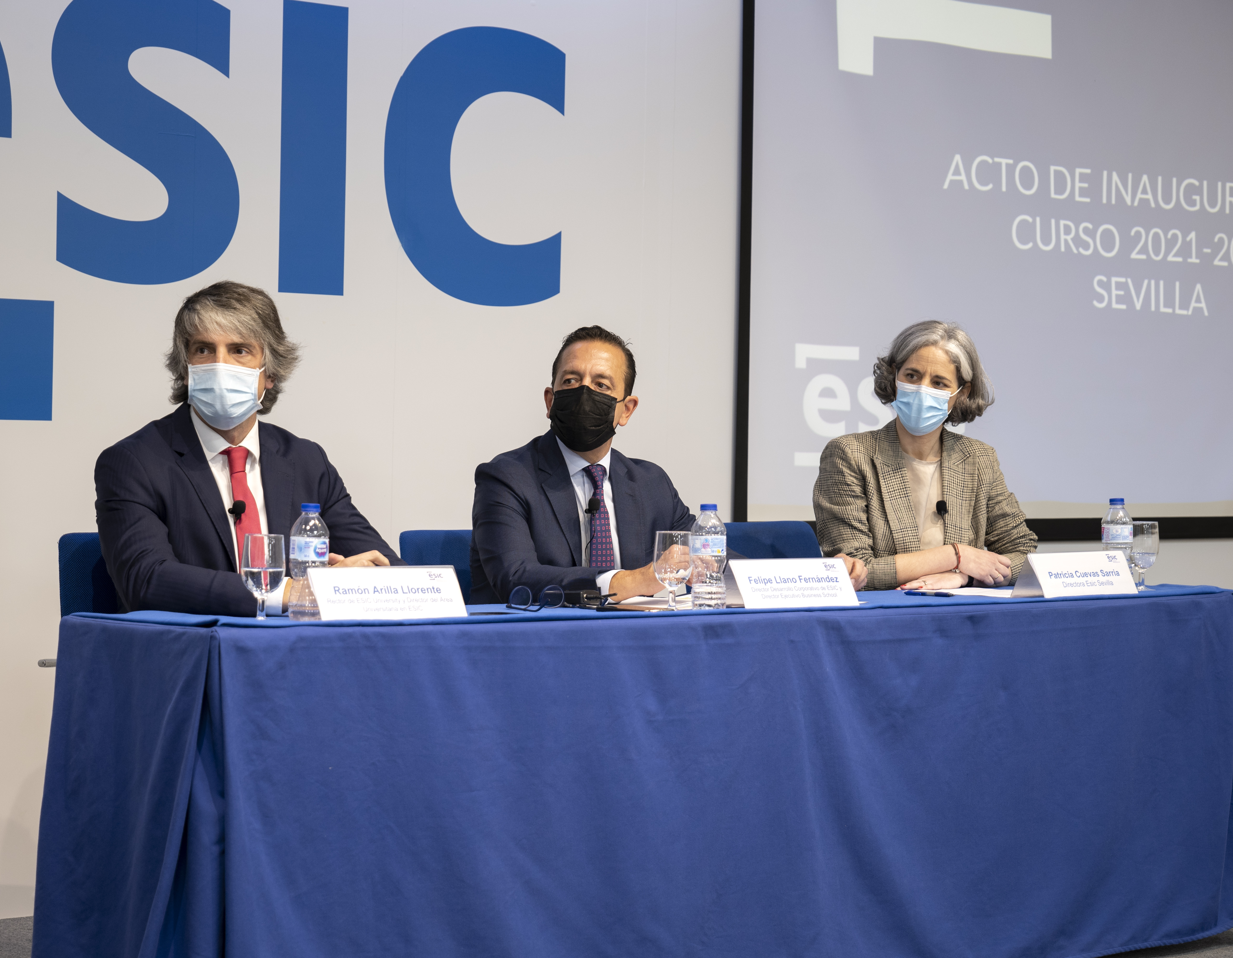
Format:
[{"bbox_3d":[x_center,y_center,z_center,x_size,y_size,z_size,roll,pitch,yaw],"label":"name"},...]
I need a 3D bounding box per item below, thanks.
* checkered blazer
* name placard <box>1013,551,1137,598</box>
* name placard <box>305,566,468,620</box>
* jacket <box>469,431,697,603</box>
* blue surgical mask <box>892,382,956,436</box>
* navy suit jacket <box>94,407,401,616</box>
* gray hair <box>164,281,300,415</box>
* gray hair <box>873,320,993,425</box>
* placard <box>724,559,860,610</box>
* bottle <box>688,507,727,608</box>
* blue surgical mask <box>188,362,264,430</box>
[{"bbox_3d":[0.652,0.112,5.860,0.520,0.470,0.360,0,1,-29],"label":"checkered blazer"},{"bbox_3d":[0.950,0.196,5.855,0.293,0.090,0.090,0,1,-40],"label":"name placard"},{"bbox_3d":[-0.398,0.192,4.807,0.293,0.090,0.090,0,1,-38],"label":"name placard"},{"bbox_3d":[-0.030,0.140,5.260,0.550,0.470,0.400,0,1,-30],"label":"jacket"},{"bbox_3d":[0.659,-0.151,6.140,0.125,0.115,0.085,11,-2,16],"label":"blue surgical mask"},{"bbox_3d":[-0.662,0.192,5.023,0.590,0.620,0.440,0,1,-37],"label":"navy suit jacket"},{"bbox_3d":[-0.650,-0.221,4.790,0.215,0.225,0.230,1,1,3],"label":"gray hair"},{"bbox_3d":[0.697,-0.235,6.240,0.250,0.215,0.235,12,-2,16],"label":"gray hair"},{"bbox_3d":[0.321,0.195,5.334,0.293,0.090,0.090,0,1,-39],"label":"placard"},{"bbox_3d":[0.164,0.138,5.000,0.063,0.185,0.063,1,1,0],"label":"bottle"},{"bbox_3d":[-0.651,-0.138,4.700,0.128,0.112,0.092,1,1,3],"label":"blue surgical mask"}]

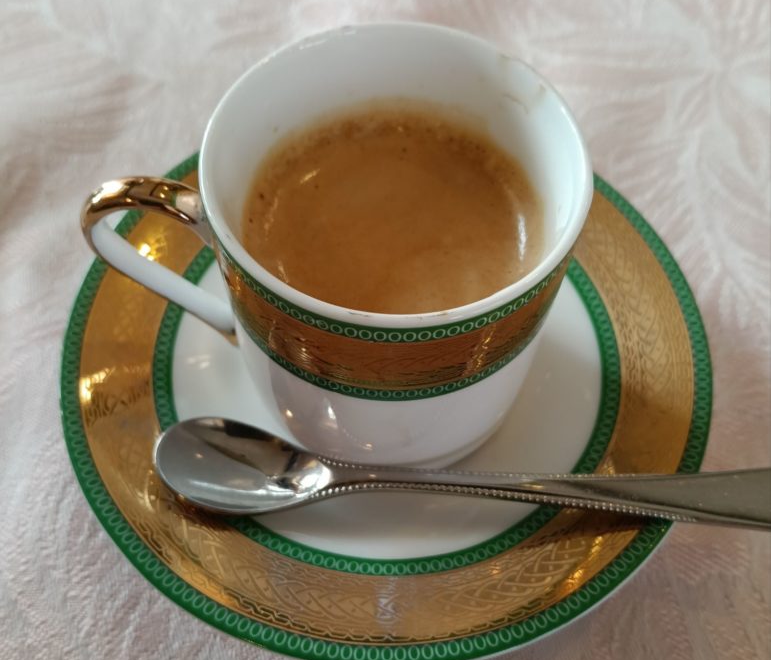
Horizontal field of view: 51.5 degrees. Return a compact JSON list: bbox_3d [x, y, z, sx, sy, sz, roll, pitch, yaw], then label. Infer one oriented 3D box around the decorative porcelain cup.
[{"bbox_3d":[-0.010,-0.010,0.142,0.079,0.060,0.057,-1,59,-2],"label":"decorative porcelain cup"}]

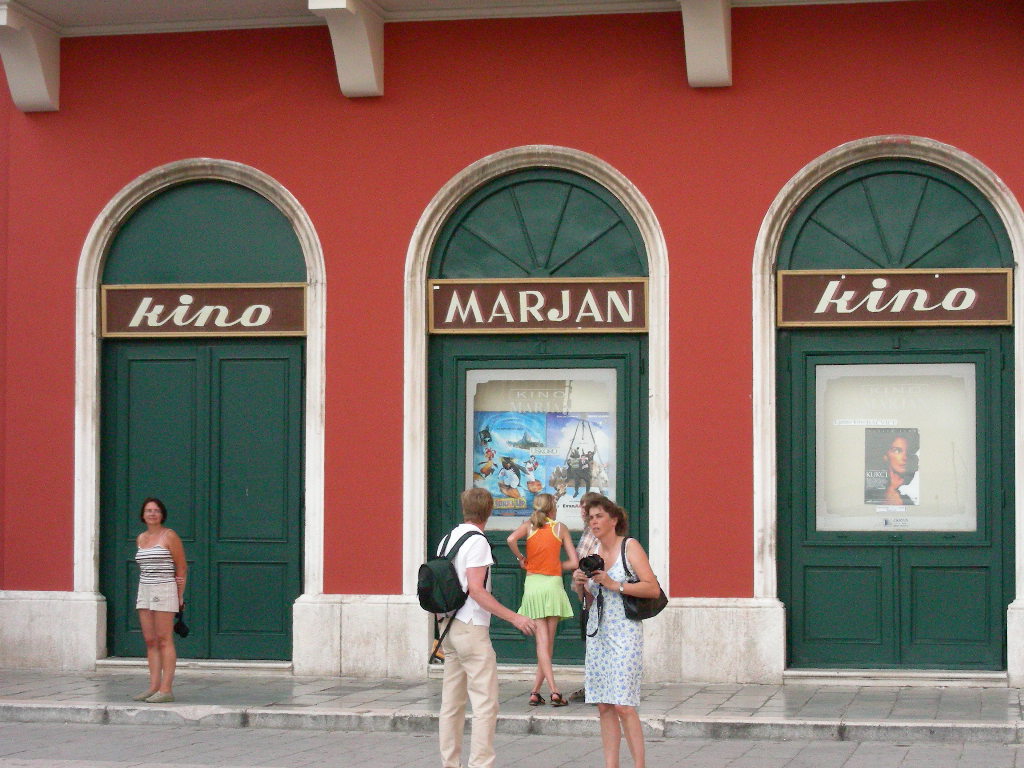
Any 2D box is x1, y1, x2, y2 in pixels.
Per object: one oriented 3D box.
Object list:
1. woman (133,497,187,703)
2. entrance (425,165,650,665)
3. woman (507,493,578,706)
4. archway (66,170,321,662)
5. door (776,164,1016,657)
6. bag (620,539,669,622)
[{"bbox_3d":[-2.885,1.749,19.074,0.410,1.643,0.300,-1,-3,28],"label":"woman"},{"bbox_3d":[0.243,0.282,21.450,2.094,4.566,0.150,-1,-3,12],"label":"entrance"},{"bbox_3d":[0.253,1.722,18.798,0.540,1.680,0.340,-1,-3,18],"label":"woman"},{"bbox_3d":[-2.914,0.291,21.984,2.478,4.825,0.300,-1,-3,12],"label":"archway"},{"bbox_3d":[3.402,0.252,20.763,2.093,4.540,0.150,-1,-3,12],"label":"door"},{"bbox_3d":[0.757,1.125,13.450,0.130,0.450,0.320,-3,-4,45],"label":"bag"}]

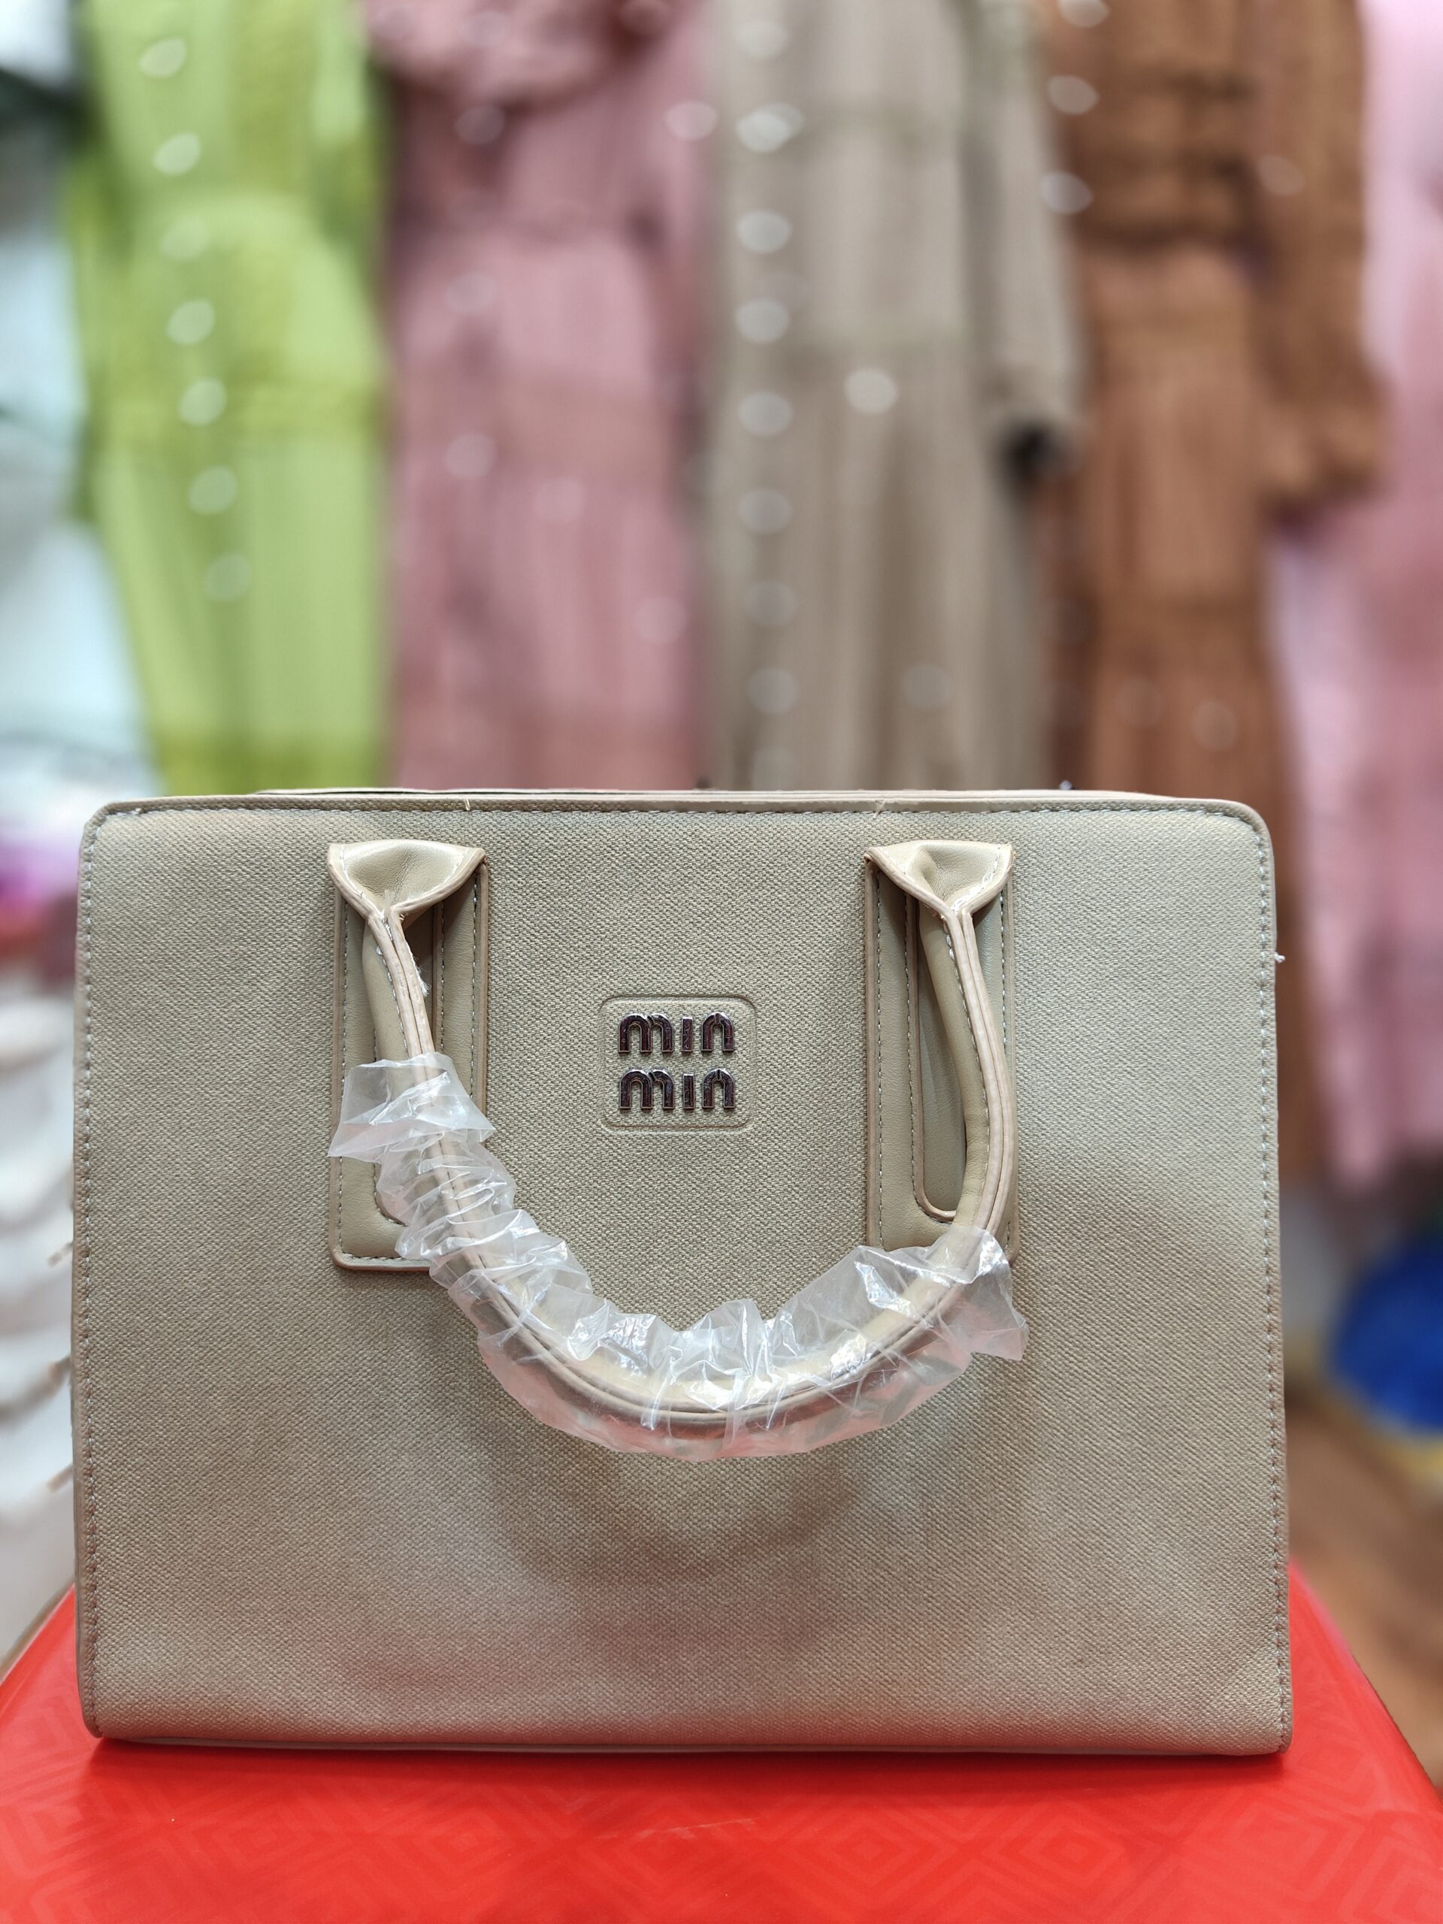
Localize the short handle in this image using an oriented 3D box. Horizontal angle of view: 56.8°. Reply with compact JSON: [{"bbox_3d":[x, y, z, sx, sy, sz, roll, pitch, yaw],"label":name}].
[{"bbox_3d":[-0.011,0.034,0.287,0.158,0.126,0.042,0,3,0],"label":"short handle"}]

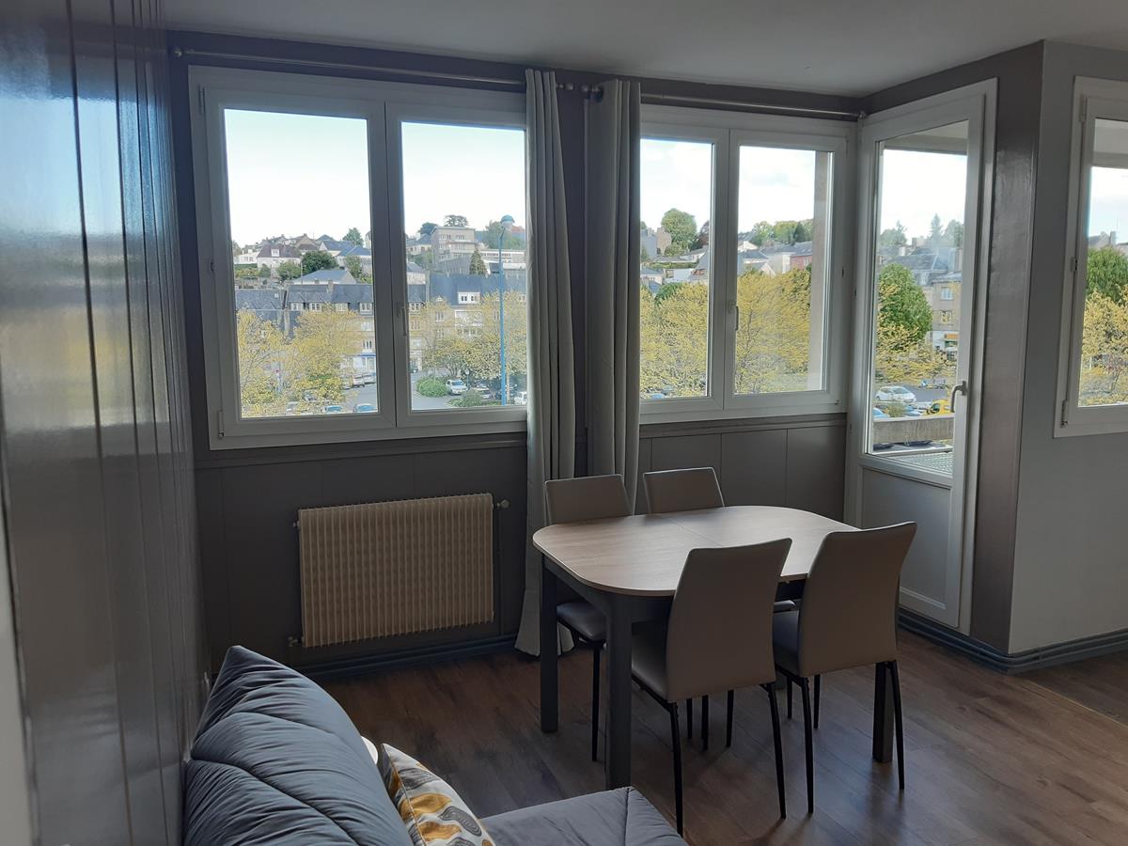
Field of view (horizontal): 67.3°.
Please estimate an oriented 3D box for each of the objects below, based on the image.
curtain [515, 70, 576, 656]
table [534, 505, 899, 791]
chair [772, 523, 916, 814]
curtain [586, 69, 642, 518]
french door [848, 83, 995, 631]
[{"bbox_3d":[-0.075,-0.209,3.732,0.272,2.560,0.185,-3,7,-20],"label":"curtain"},{"bbox_3d":[0.543,0.792,3.081,1.221,0.752,0.912,-3,7,-20],"label":"table"},{"bbox_3d":[0.857,0.738,2.872,0.405,0.904,0.510,-3,7,-20],"label":"chair"},{"bbox_3d":[0.218,-0.230,3.846,0.281,2.552,0.170,-3,7,-20],"label":"curtain"},{"bbox_3d":[1.682,-0.281,4.077,0.080,2.449,0.765,-4,8,-28],"label":"french door"}]

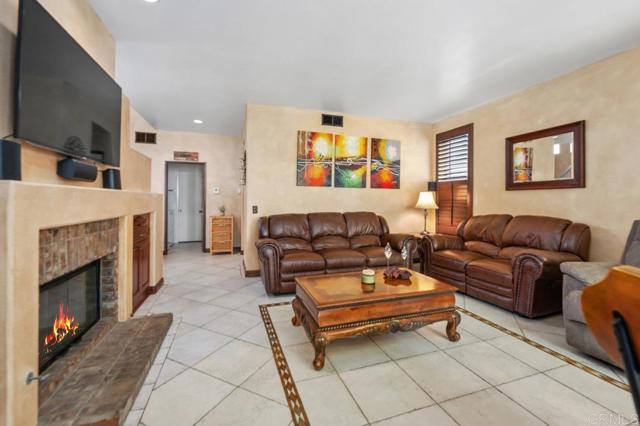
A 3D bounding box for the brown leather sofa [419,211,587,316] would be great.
[{"bbox_3d":[2.332,0.573,3.401,0.883,1.027,1.632,1,2,-19],"label":"brown leather sofa"}]

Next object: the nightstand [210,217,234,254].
[{"bbox_3d":[-2.404,0.537,6.130,0.517,0.916,0.330,0,2,-19],"label":"nightstand"}]

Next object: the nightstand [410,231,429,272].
[{"bbox_3d":[1.930,0.784,4.817,0.560,0.620,0.580,0,2,-19],"label":"nightstand"}]

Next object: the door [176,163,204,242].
[{"bbox_3d":[-3.872,-0.171,7.542,0.740,2.130,0.050,0,2,-19],"label":"door"}]

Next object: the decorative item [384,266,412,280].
[{"bbox_3d":[0.774,0.597,2.488,0.254,0.086,0.173,1,2,6],"label":"decorative item"}]

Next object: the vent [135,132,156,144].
[{"bbox_3d":[-3.987,-1.711,5.710,0.407,0.250,0.030,0,2,-19],"label":"vent"}]

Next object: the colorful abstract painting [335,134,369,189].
[{"bbox_3d":[0.564,-0.903,4.422,0.629,0.913,0.040,1,2,-19],"label":"colorful abstract painting"}]

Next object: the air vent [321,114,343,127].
[{"bbox_3d":[0.238,-1.681,4.533,0.418,0.193,0.030,0,2,-19],"label":"air vent"}]

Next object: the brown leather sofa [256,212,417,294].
[{"bbox_3d":[0.217,0.523,3.818,2.371,1.027,0.902,1,2,-19],"label":"brown leather sofa"}]

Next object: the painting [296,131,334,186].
[{"bbox_3d":[-0.080,-0.950,4.435,0.659,0.959,0.040,0,2,-19],"label":"painting"}]

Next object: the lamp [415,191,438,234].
[{"bbox_3d":[1.901,0.006,4.483,0.413,0.766,0.413,1,2,-19],"label":"lamp"}]

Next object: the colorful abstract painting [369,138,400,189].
[{"bbox_3d":[1.242,-0.911,4.660,0.636,0.921,0.040,1,2,-19],"label":"colorful abstract painting"}]

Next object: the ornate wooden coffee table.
[{"bbox_3d":[0.480,0.906,2.393,1.370,0.470,0.770,0,2,-19],"label":"ornate wooden coffee table"}]

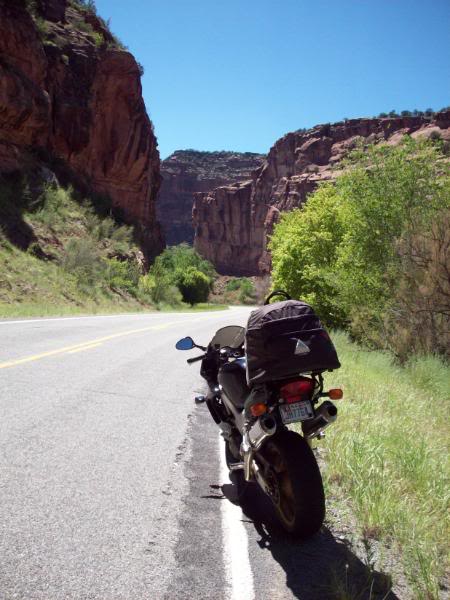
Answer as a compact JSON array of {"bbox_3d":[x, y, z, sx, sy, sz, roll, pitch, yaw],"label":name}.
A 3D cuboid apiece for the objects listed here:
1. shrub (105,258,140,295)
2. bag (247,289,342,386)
[{"bbox_3d":[-7.352,-1.686,46.000,2.600,2.500,2.400,1,1,0],"label":"shrub"},{"bbox_3d":[0.336,0.202,3.450,0.470,0.400,0.310,-11,3,-13],"label":"bag"}]

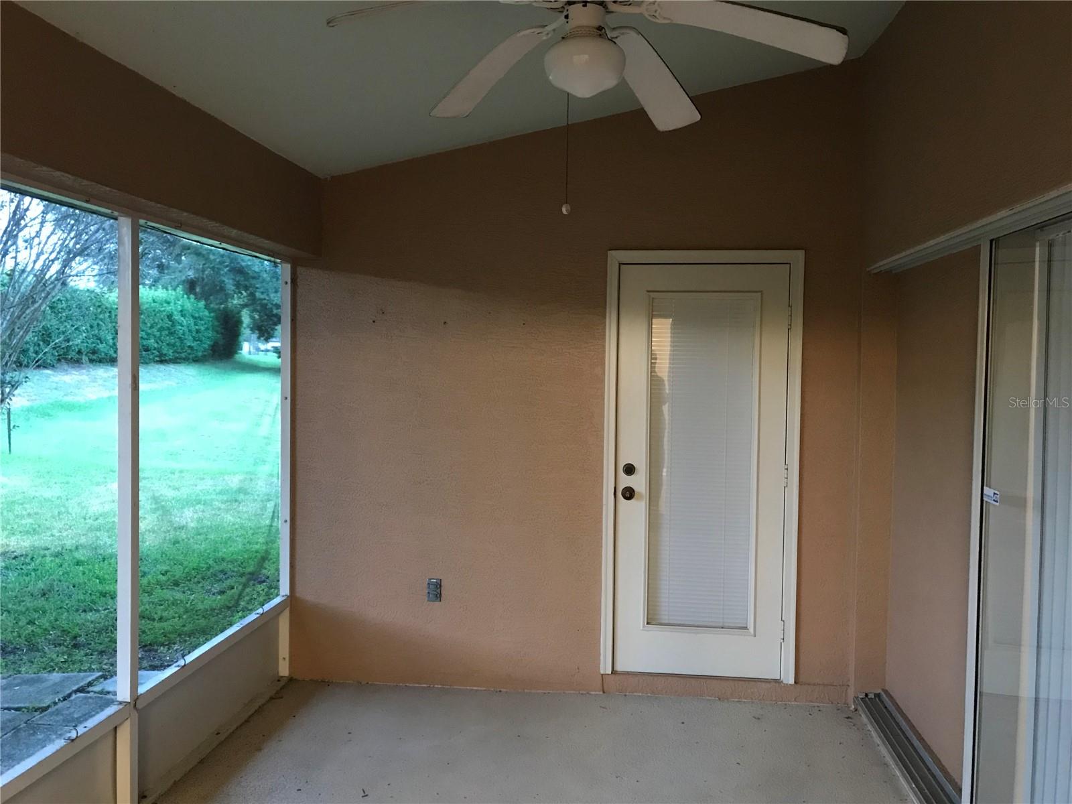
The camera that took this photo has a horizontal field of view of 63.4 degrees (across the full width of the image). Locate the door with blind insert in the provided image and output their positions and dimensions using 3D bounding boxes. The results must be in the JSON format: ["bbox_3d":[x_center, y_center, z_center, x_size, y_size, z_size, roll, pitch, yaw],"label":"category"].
[{"bbox_3d":[0.803,0.338,4.245,0.815,2.012,0.050,1,1,6],"label":"door with blind insert"}]

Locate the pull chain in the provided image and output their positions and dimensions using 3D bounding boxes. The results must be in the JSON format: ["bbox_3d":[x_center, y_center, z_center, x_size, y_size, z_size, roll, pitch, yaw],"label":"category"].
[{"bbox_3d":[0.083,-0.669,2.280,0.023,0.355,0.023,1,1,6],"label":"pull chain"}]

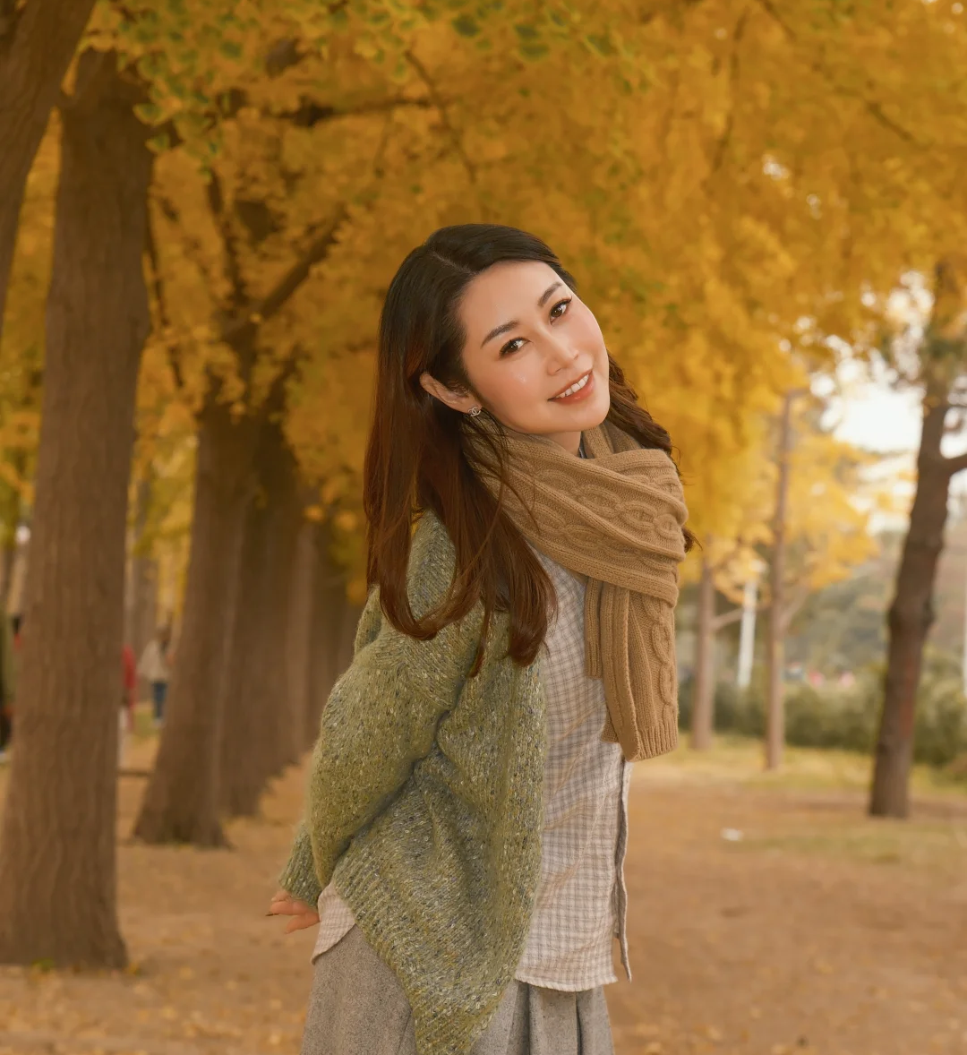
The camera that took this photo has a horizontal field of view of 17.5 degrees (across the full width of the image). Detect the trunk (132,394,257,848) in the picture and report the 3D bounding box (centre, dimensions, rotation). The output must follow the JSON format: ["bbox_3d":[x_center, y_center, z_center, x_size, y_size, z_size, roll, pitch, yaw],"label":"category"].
[{"bbox_3d":[-1.745,0.531,18.861,0.684,2.695,0.600,0,-2,0],"label":"trunk"}]

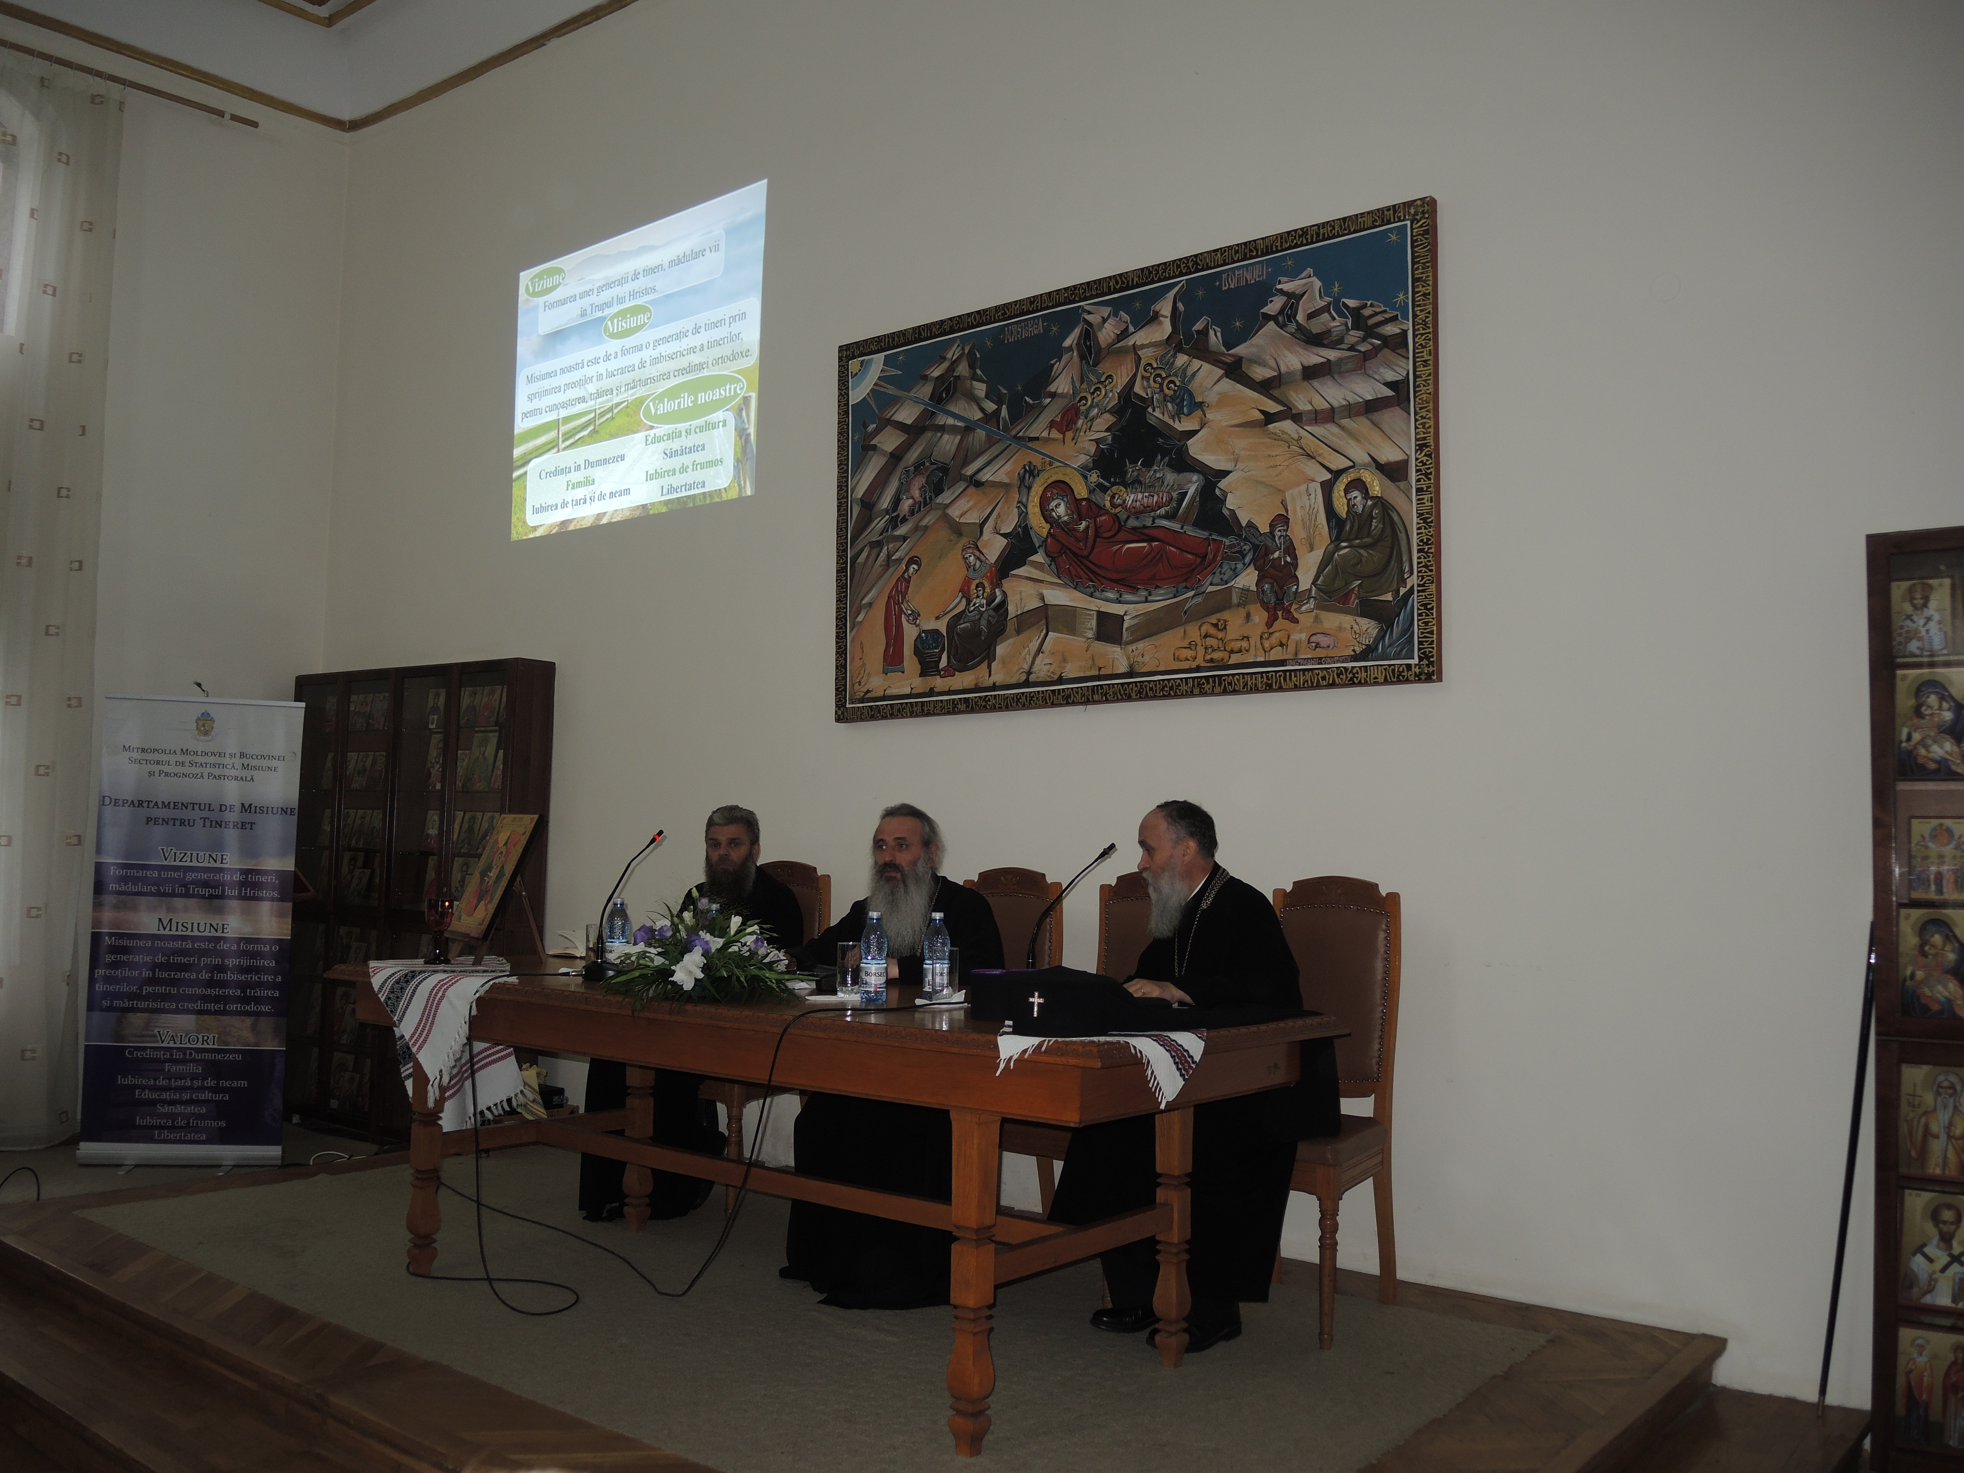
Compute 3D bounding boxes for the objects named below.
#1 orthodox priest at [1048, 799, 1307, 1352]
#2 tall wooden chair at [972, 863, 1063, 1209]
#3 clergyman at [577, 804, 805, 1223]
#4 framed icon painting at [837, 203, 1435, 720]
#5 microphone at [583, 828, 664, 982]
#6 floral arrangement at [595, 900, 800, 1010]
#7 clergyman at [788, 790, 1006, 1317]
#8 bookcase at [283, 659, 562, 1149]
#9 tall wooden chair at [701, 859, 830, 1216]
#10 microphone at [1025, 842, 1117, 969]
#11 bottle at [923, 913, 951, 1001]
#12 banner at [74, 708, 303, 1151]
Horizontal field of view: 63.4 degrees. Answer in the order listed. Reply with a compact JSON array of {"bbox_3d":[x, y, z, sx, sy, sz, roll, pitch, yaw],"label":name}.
[{"bbox_3d":[0.542,0.850,4.249,0.732,1.345,0.566,3,-5,-22],"label":"orthodox priest"},{"bbox_3d":[-0.063,0.996,4.944,0.460,1.148,0.566,-3,-6,38],"label":"tall wooden chair"},{"bbox_3d":[-0.936,0.875,5.182,0.560,1.300,0.720,-2,-6,35],"label":"clergyman"},{"bbox_3d":[0.393,-0.820,5.341,2.350,1.440,0.041,-3,-6,38],"label":"framed icon painting"},{"bbox_3d":[-1.079,0.495,4.796,0.106,0.431,0.283,-3,-6,38],"label":"microphone"},{"bbox_3d":[-0.684,0.526,3.832,0.520,0.230,0.440,-3,-6,40],"label":"floral arrangement"},{"bbox_3d":[-0.241,0.834,4.529,0.550,1.300,0.760,-3,-6,37],"label":"clergyman"},{"bbox_3d":[-2.641,0.773,7.349,1.558,2.170,0.224,-2,-5,33],"label":"bookcase"},{"bbox_3d":[-0.842,0.986,5.365,0.450,1.110,0.570,-3,-6,37],"label":"tall wooden chair"},{"bbox_3d":[0.194,0.444,3.835,0.310,0.395,0.120,4,-6,-37],"label":"microphone"},{"bbox_3d":[-0.109,0.535,3.897,0.067,0.212,0.067,1,-5,-2],"label":"bottle"},{"bbox_3d":[-3.337,0.827,6.710,0.844,1.959,0.201,1,-5,-4],"label":"banner"}]

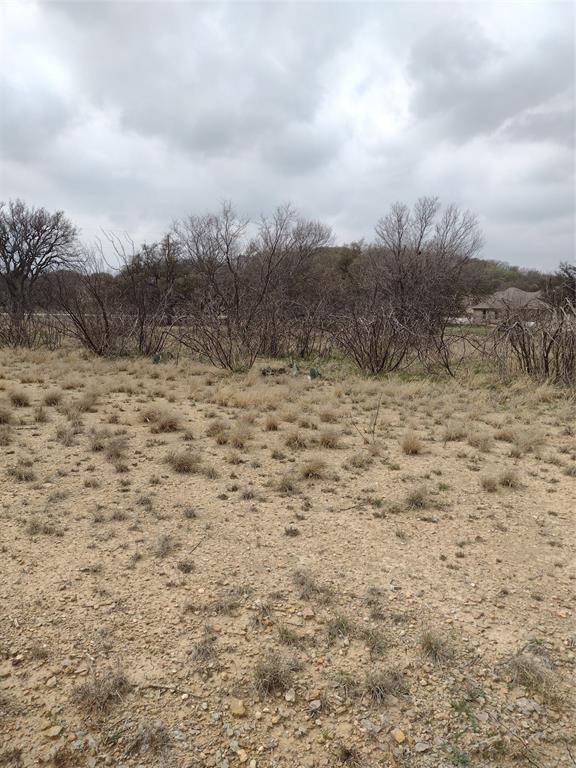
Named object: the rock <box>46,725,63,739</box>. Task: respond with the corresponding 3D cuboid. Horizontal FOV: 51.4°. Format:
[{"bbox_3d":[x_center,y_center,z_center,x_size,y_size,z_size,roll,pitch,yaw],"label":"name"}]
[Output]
[{"bbox_3d":[-0.834,1.241,2.139,0.060,0.027,0.038,-2,7,-20],"label":"rock"}]

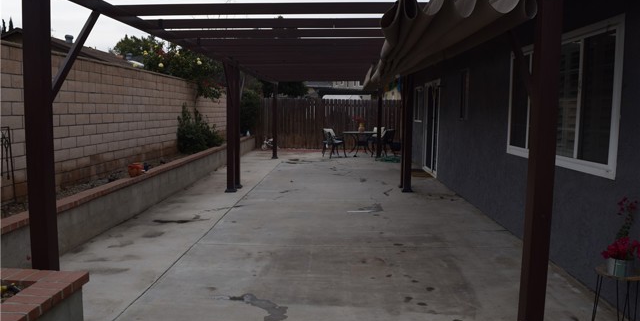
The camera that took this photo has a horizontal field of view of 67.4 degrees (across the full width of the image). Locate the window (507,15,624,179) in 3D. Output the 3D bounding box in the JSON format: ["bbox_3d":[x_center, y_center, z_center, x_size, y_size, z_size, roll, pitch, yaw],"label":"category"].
[{"bbox_3d":[2.225,-0.577,4.683,0.090,1.202,2.275,1,6,2],"label":"window"}]

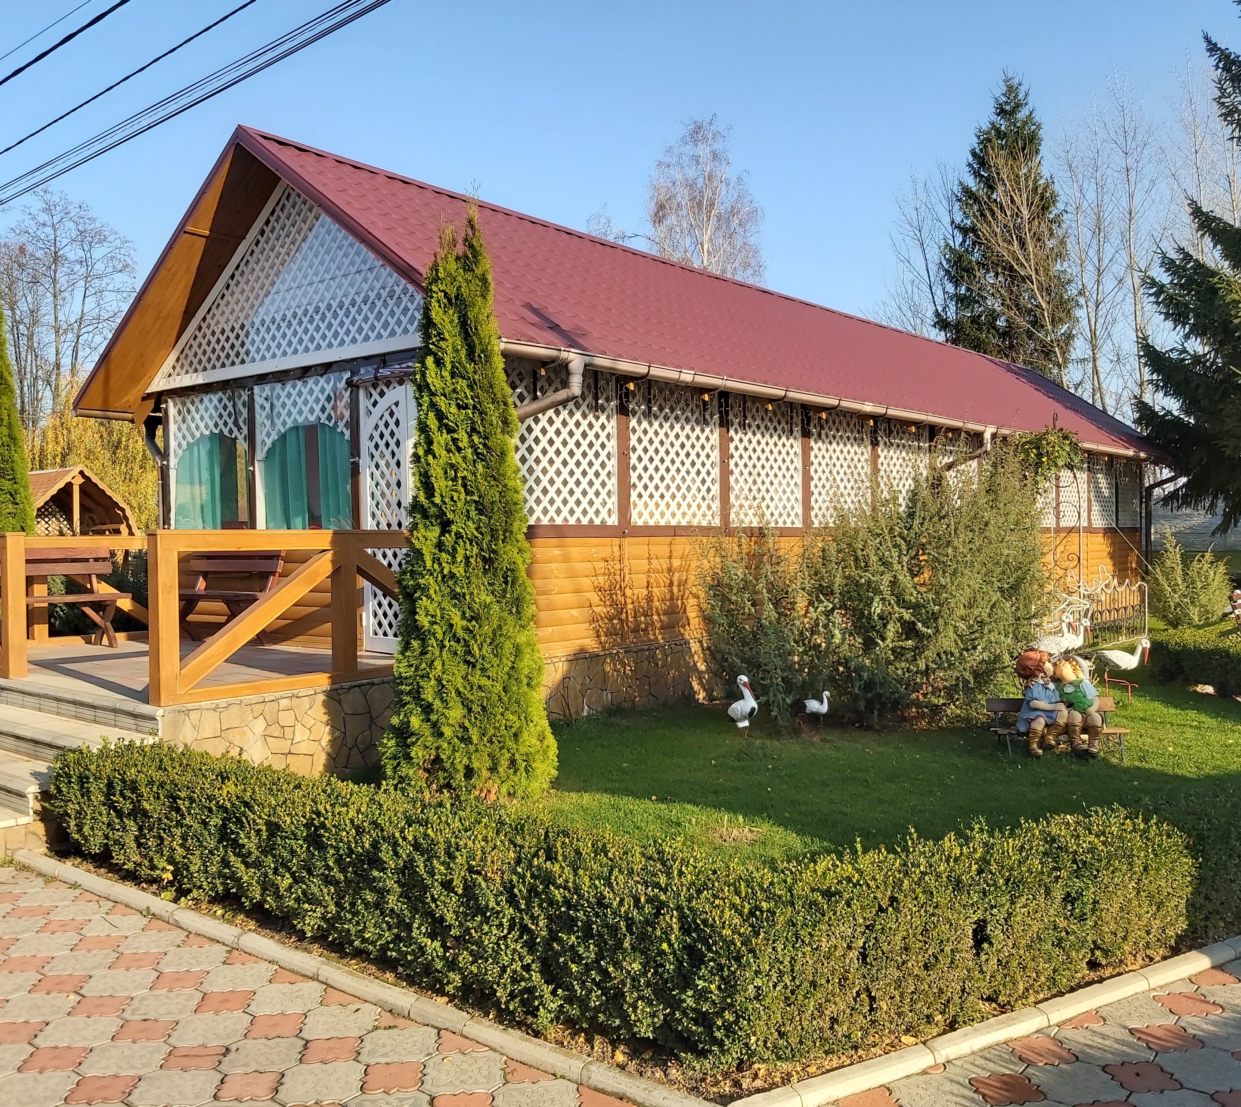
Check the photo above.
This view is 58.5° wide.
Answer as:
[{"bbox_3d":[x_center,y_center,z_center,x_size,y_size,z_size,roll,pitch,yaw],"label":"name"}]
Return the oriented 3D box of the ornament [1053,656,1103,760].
[{"bbox_3d":[3.150,1.053,7.637,0.330,0.690,0.380,0,1,3],"label":"ornament"}]

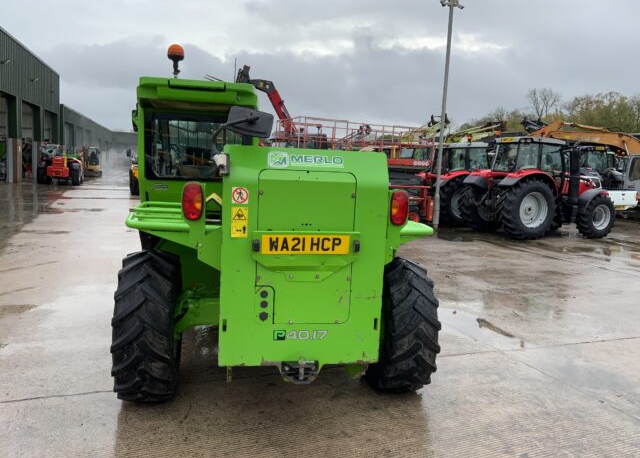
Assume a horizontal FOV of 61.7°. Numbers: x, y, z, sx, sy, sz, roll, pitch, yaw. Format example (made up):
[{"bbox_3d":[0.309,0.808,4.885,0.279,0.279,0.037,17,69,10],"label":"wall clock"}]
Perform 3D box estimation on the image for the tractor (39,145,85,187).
[{"bbox_3d":[-15.657,-3.937,32.476,2.250,2.320,4.900,0,7,-20],"label":"tractor"}]

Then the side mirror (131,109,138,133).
[{"bbox_3d":[-1.958,-1.163,5.800,0.170,0.250,0.070,-1,8,-27],"label":"side mirror"}]

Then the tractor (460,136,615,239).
[{"bbox_3d":[6.834,-1.267,16.617,4.550,2.880,2.300,0,7,-19],"label":"tractor"}]

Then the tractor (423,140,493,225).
[{"bbox_3d":[5.710,-1.617,19.117,4.550,2.880,2.300,0,7,-19],"label":"tractor"}]

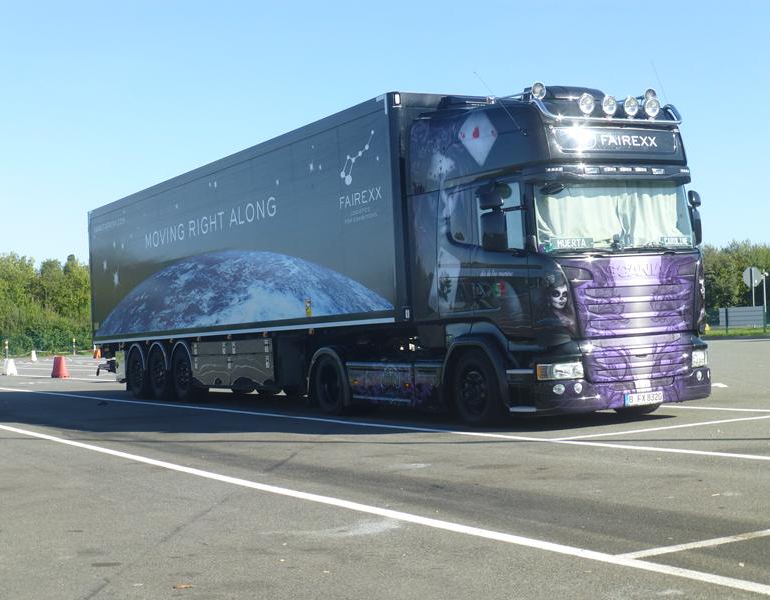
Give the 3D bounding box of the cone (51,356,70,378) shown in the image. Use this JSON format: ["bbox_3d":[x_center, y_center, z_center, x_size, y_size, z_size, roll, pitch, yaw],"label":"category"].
[{"bbox_3d":[-10.604,2.183,43.800,0.520,0.750,0.520,-2,-1,-28],"label":"cone"}]

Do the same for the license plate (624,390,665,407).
[{"bbox_3d":[2.771,1.053,14.342,0.520,0.115,0.020,-3,0,-28],"label":"license plate"}]

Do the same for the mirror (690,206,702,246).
[{"bbox_3d":[3.614,-0.859,15.570,0.130,0.440,0.240,-3,0,42],"label":"mirror"}]

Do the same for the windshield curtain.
[{"bbox_3d":[2.527,-0.916,14.631,2.030,0.730,0.200,-3,0,-28],"label":"windshield curtain"}]

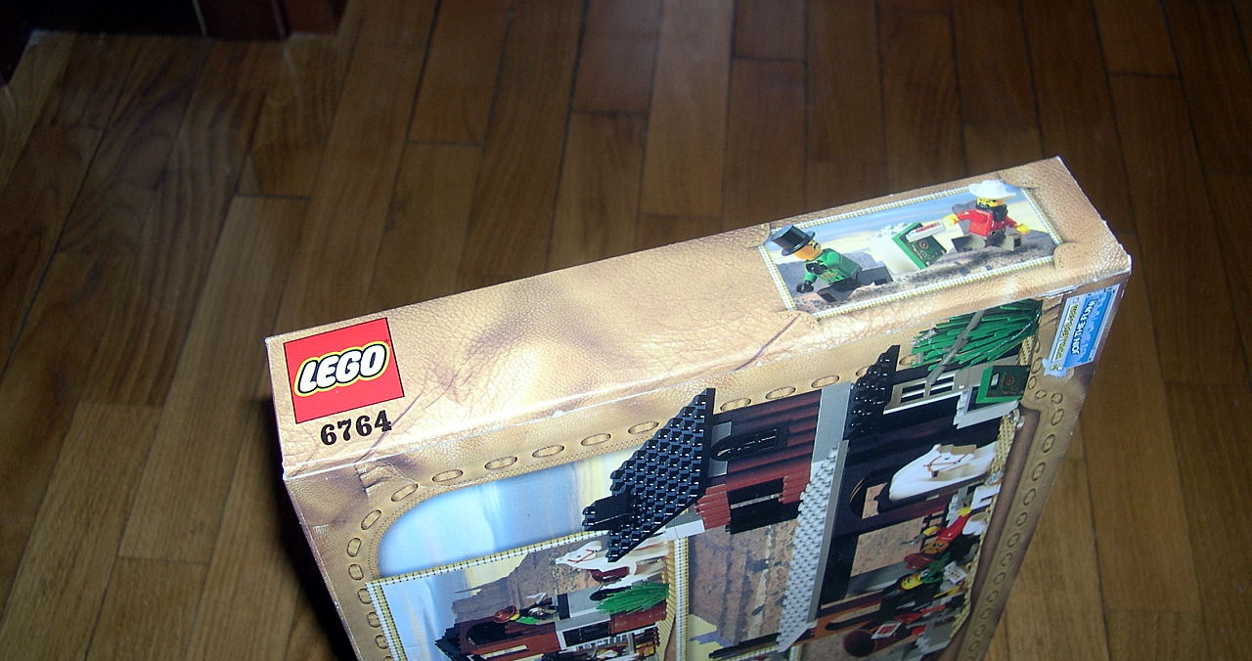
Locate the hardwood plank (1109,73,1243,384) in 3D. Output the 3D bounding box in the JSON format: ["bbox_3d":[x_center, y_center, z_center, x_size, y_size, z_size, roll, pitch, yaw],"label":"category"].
[{"bbox_3d":[0.385,-0.076,0.971,0.057,0.015,0.286,3,54,3],"label":"hardwood plank"}]

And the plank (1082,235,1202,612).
[{"bbox_3d":[0.316,0.051,0.880,0.057,0.015,0.288,4,54,3],"label":"plank"}]

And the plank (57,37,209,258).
[{"bbox_3d":[-0.362,-0.138,1.027,0.057,0.015,0.225,4,54,3],"label":"plank"}]

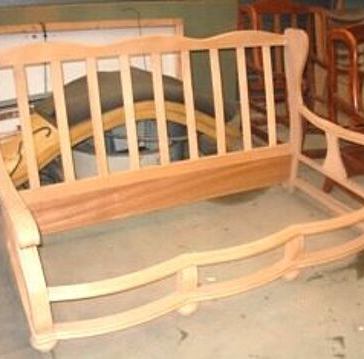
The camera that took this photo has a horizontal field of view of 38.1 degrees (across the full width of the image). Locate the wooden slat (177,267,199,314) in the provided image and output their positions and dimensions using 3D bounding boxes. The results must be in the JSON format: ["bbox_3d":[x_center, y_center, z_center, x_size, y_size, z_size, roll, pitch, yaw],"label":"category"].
[{"bbox_3d":[0.024,0.448,2.187,0.079,0.234,0.065,-11,28,-25],"label":"wooden slat"}]

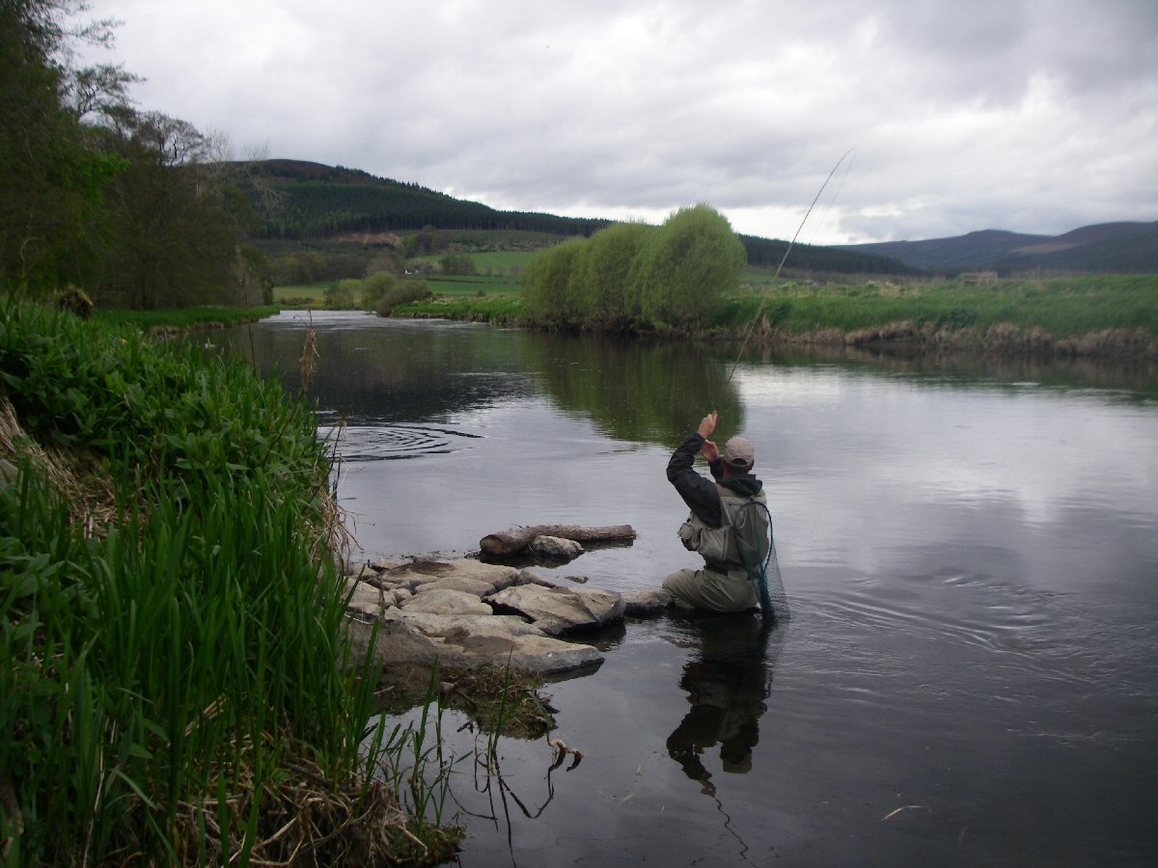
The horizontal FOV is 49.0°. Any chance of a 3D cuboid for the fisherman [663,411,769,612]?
[{"bbox_3d":[0.750,0.464,7.016,0.520,1.150,0.640,-5,8,-42],"label":"fisherman"}]

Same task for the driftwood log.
[{"bbox_3d":[-0.125,0.708,8.721,1.140,0.170,0.240,-3,7,-25],"label":"driftwood log"}]

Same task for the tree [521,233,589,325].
[{"bbox_3d":[-1.300,-9.385,78.450,4.600,5.600,4.600,0,6,0],"label":"tree"}]

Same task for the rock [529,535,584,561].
[{"bbox_3d":[-0.145,0.744,8.473,0.360,0.130,0.250,0,6,0],"label":"rock"}]

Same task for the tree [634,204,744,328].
[{"bbox_3d":[5.600,-8.535,65.970,5.600,6.400,5.400,0,6,0],"label":"tree"}]

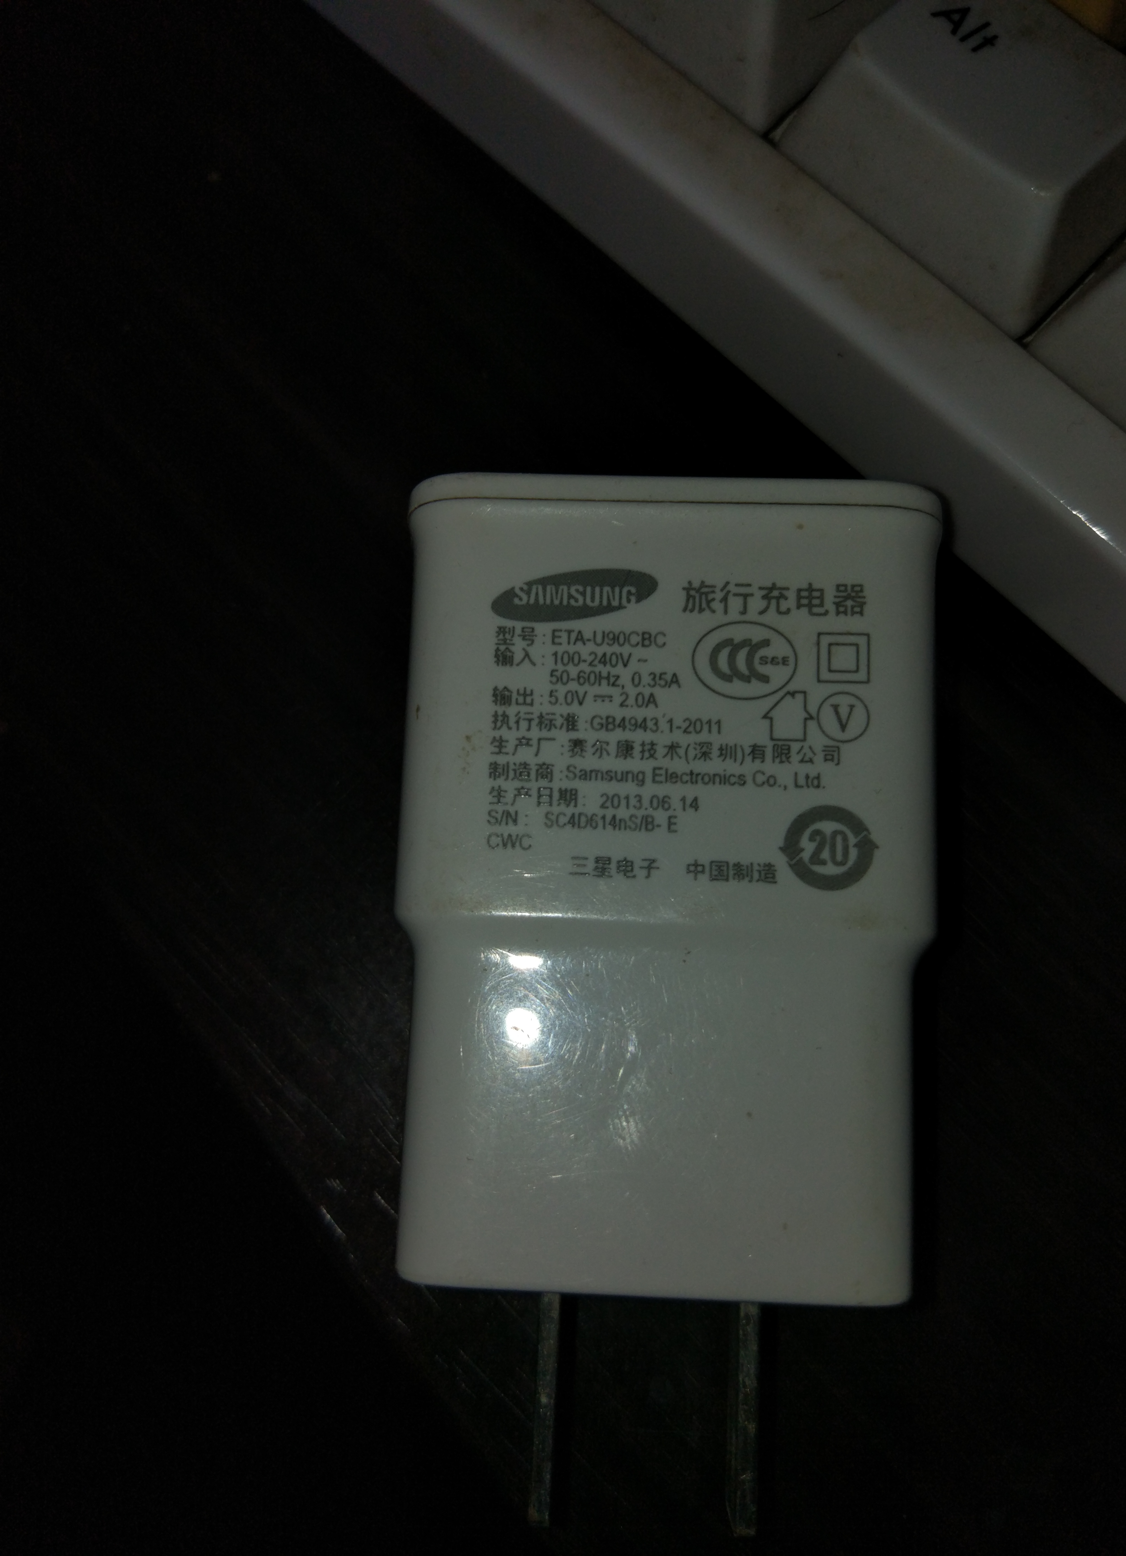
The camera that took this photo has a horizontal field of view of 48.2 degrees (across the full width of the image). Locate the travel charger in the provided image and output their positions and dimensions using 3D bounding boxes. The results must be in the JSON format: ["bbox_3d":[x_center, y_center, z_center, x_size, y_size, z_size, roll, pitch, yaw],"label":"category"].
[{"bbox_3d":[0.007,0.015,0.085,0.034,0.023,0.066,2,83,2],"label":"travel charger"}]

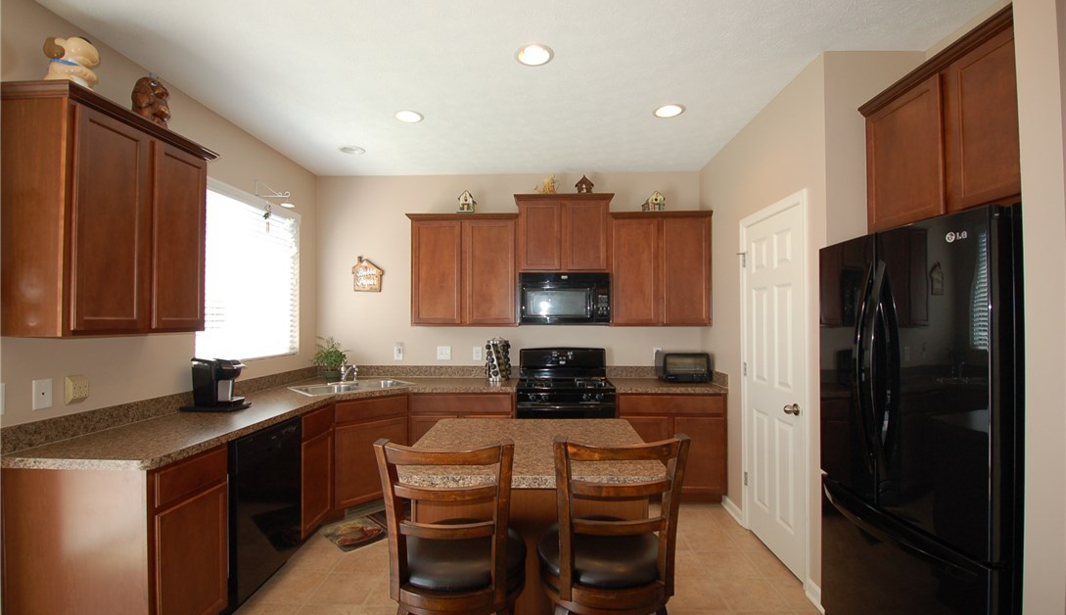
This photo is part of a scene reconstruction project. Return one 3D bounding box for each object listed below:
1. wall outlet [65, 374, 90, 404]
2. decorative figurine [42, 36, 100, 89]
[{"bbox_3d":[-2.065,0.372,2.021,0.035,0.126,0.106,0,-1,2],"label":"wall outlet"},{"bbox_3d":[-1.888,-0.958,1.817,0.165,0.250,0.155,1,-2,-43],"label":"decorative figurine"}]

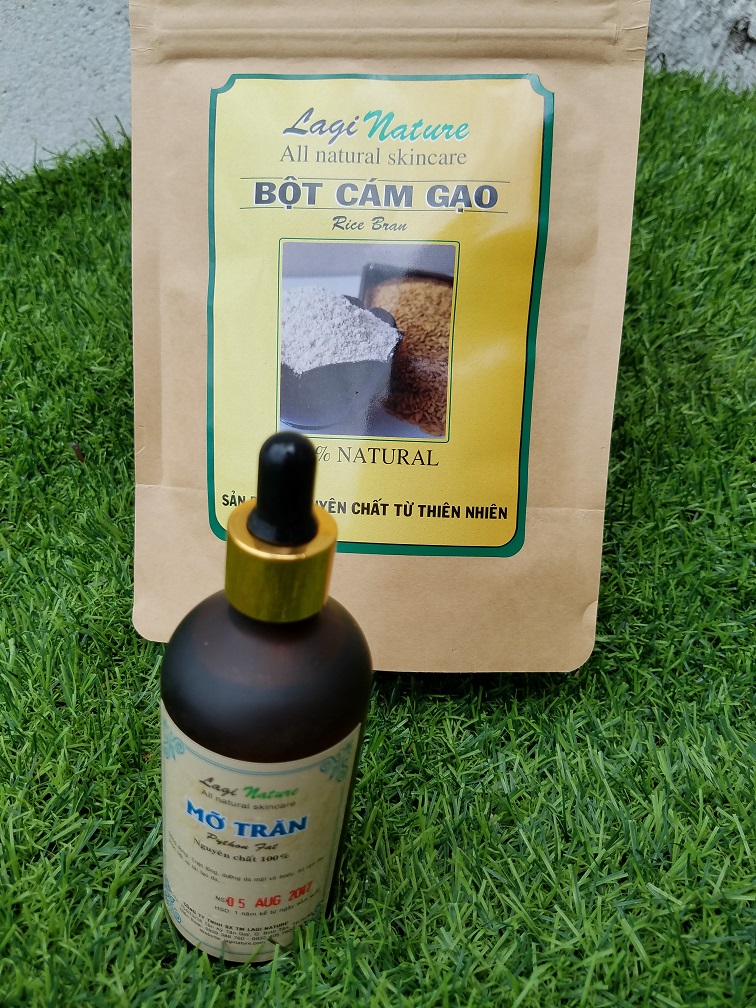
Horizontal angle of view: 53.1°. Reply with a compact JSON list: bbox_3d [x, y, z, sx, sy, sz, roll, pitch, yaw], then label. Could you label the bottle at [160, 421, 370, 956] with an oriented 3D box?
[{"bbox_3d":[-0.024,0.040,0.164,0.045,0.147,0.045,9,33,-2],"label":"bottle"}]

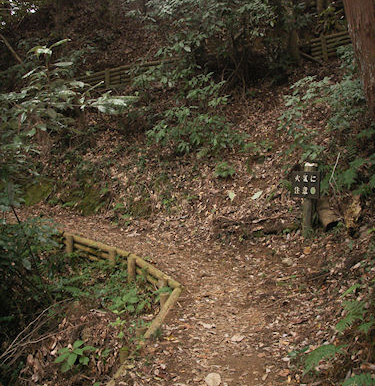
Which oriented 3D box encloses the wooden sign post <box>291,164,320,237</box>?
[{"bbox_3d":[1.256,0.079,5.500,0.155,0.760,0.360,-3,6,-40],"label":"wooden sign post"}]

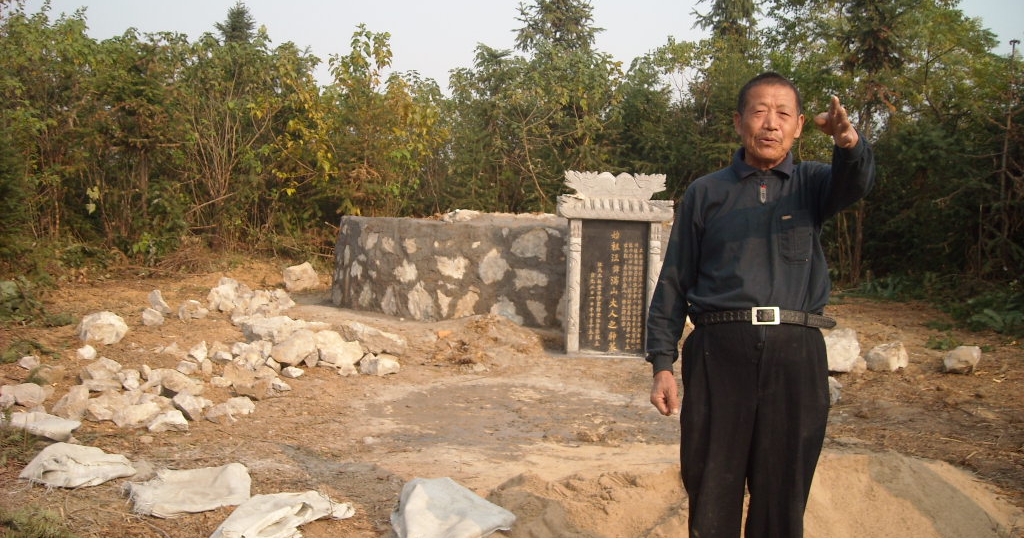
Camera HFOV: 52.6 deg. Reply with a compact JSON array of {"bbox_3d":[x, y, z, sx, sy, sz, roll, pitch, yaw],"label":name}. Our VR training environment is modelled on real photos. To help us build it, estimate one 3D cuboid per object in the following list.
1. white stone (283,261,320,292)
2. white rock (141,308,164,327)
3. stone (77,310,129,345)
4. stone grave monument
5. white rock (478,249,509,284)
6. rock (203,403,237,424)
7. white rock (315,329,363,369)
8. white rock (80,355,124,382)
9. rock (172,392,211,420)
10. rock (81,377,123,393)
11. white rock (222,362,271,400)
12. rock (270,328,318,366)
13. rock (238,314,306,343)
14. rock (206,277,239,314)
[{"bbox_3d":[-2.421,0.085,11.911,0.422,0.347,0.332,0,5,-11],"label":"white stone"},{"bbox_3d":[-3.080,0.415,8.872,0.192,0.164,0.151,0,5,-19],"label":"white rock"},{"bbox_3d":[-3.177,0.454,8.033,0.388,0.262,0.330,-1,6,-22],"label":"stone"},{"bbox_3d":[0.726,-0.041,7.314,0.796,1.277,0.220,2,7,6],"label":"stone grave monument"},{"bbox_3d":[-0.139,-0.020,7.820,0.225,0.250,0.160,2,7,9],"label":"white rock"},{"bbox_3d":[-1.523,0.757,5.430,0.180,0.095,0.140,-1,7,-16],"label":"rock"},{"bbox_3d":[-1.126,0.516,6.724,0.303,0.238,0.227,1,7,0],"label":"white rock"},{"bbox_3d":[-2.465,0.596,6.220,0.250,0.145,0.200,-2,7,-22],"label":"white rock"},{"bbox_3d":[-1.771,0.754,5.721,0.199,0.142,0.169,0,5,-17],"label":"rock"},{"bbox_3d":[-2.353,0.673,5.937,0.221,0.074,0.139,-1,5,-22],"label":"rock"},{"bbox_3d":[-1.601,0.672,6.245,0.277,0.216,0.236,0,5,-14],"label":"white rock"},{"bbox_3d":[-1.547,0.551,7.364,0.327,0.255,0.278,0,5,-12],"label":"rock"},{"bbox_3d":[-1.791,0.442,7.750,0.500,0.200,0.310,0,7,-13],"label":"rock"},{"bbox_3d":[-2.423,0.220,8.700,0.280,0.280,0.250,-1,7,-16],"label":"rock"}]

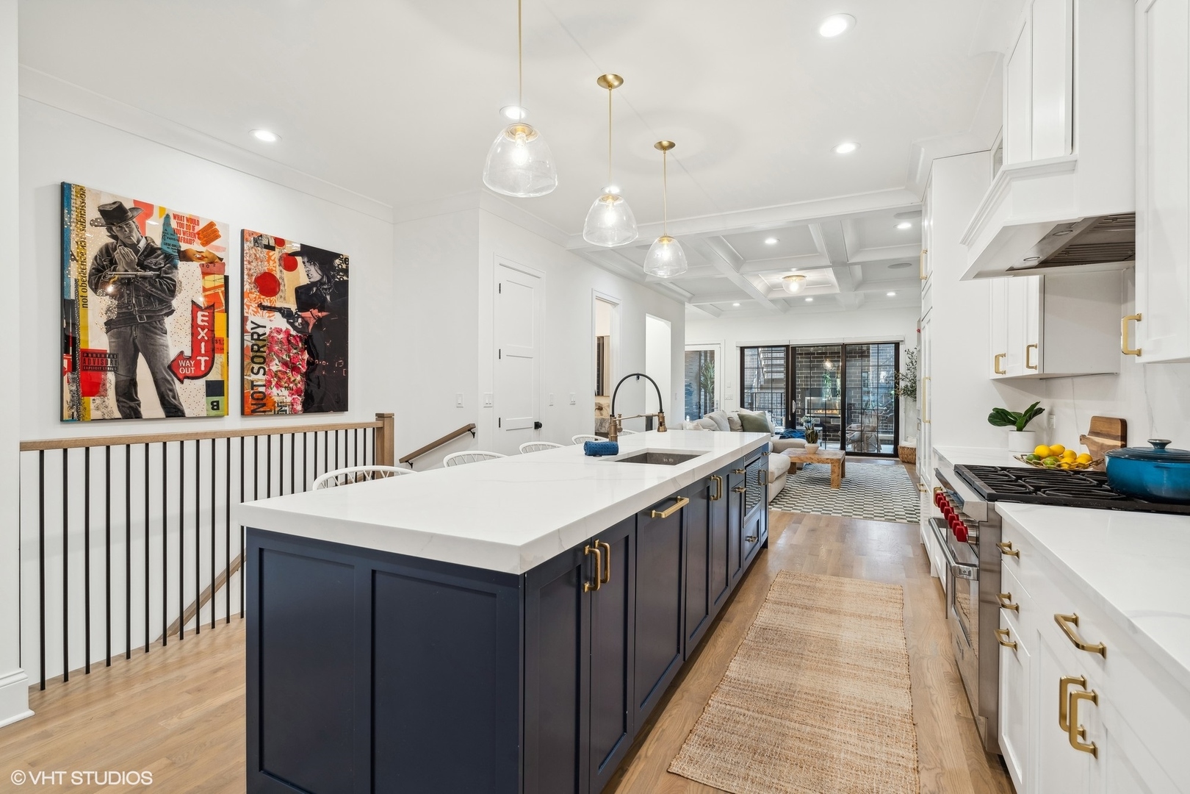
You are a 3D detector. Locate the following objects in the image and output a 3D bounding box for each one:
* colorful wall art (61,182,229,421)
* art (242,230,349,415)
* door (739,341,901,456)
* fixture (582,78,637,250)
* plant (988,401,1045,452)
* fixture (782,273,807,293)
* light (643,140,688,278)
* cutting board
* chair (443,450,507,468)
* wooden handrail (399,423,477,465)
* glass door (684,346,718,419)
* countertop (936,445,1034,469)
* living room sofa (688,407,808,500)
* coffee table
[{"bbox_3d":[-2.824,-0.544,3.399,0.040,1.370,0.880,0,1,27],"label":"colorful wall art"},{"bbox_3d":[-2.378,-0.553,4.269,0.040,1.370,0.875,0,1,27],"label":"art"},{"bbox_3d":[4.958,0.013,11.897,3.310,2.420,0.140,0,0,27],"label":"door"},{"bbox_3d":[0.090,-1.357,3.076,0.320,0.940,0.320,0,0,0],"label":"fixture"},{"bbox_3d":[2.743,0.194,3.440,0.310,0.320,0.270,0,0,27],"label":"plant"},{"bbox_3d":[3.017,-1.681,8.000,0.360,0.260,0.360,0,0,27],"label":"fixture"},{"bbox_3d":[0.514,-1.361,3.881,0.320,0.950,0.320,0,0,0],"label":"light"},{"bbox_3d":[2.469,0.226,2.580,0.030,0.260,0.450,3,1,27],"label":"cutting board"},{"bbox_3d":[-0.547,0.763,2.801,0.530,0.930,0.510,0,1,27],"label":"chair"},{"bbox_3d":[-1.442,0.424,4.782,0.931,0.060,0.060,-24,-10,25],"label":"wooden handrail"},{"bbox_3d":[2.232,0.013,11.393,0.890,2.220,0.050,0,1,27],"label":"glass door"},{"bbox_3d":[2.124,0.325,2.662,0.650,0.040,0.970,0,1,27],"label":"countertop"},{"bbox_3d":[2.479,0.777,8.395,1.320,0.920,4.300,0,0,27],"label":"living room sofa"},{"bbox_3d":[3.243,1.037,7.871,0.830,0.410,1.230,0,0,27],"label":"coffee table"}]

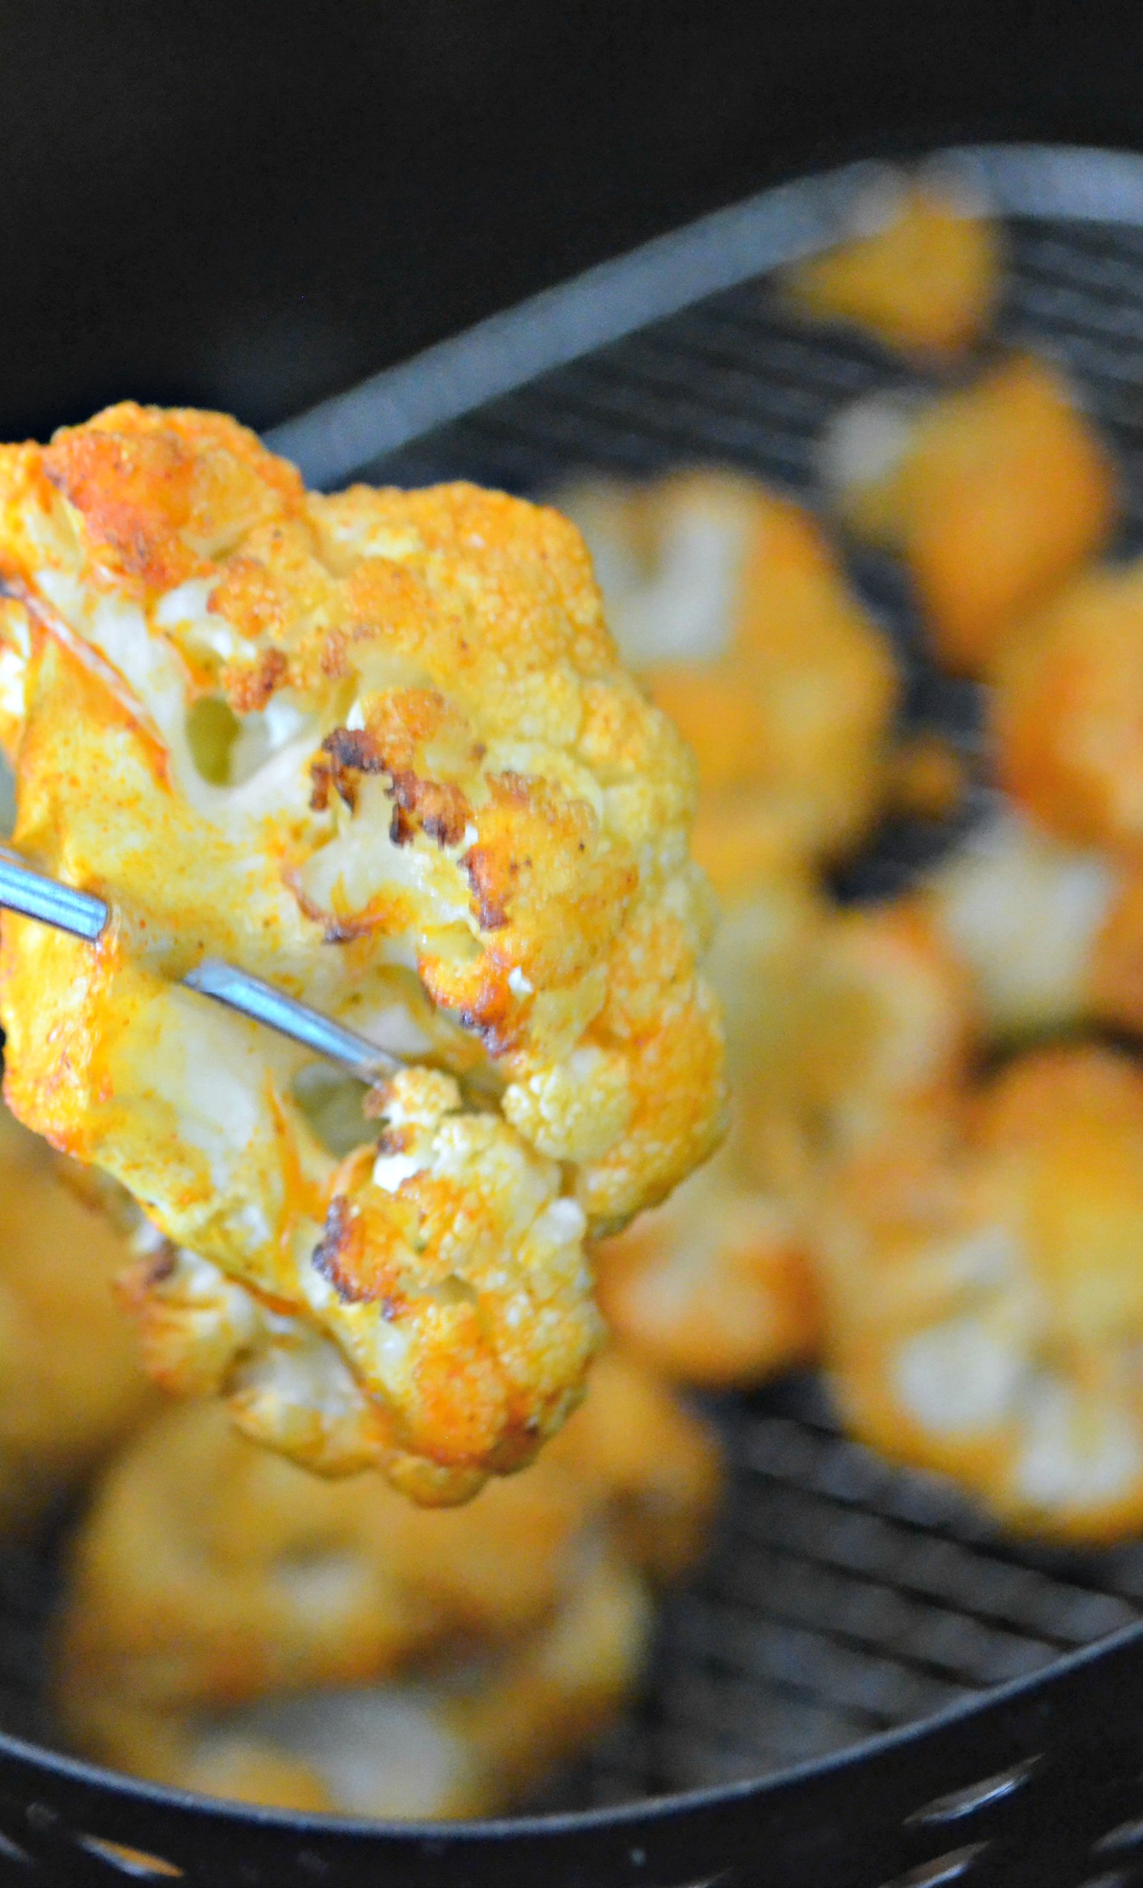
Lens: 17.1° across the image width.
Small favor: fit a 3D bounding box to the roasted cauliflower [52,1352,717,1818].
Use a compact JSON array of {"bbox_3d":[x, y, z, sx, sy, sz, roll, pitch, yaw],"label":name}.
[{"bbox_3d":[-0.013,0.046,0.272,0.046,0.032,0.033,-9,50,0],"label":"roasted cauliflower"}]

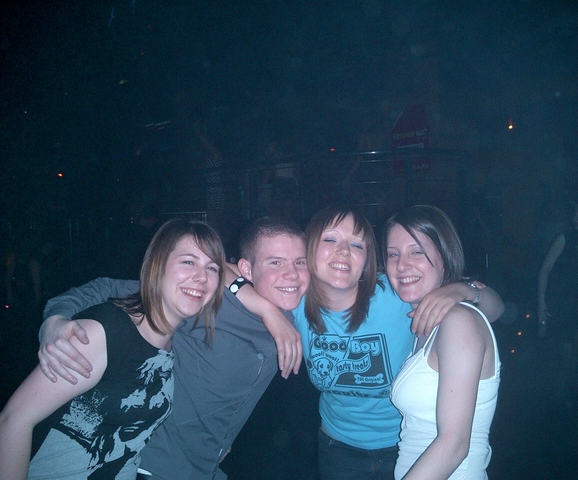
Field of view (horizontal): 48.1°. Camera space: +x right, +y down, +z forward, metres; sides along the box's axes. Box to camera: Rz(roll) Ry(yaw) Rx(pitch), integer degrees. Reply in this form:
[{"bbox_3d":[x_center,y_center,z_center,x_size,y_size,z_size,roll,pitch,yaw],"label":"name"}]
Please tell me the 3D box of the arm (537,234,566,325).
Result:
[{"bbox_3d":[1.755,0.259,4.350,0.140,0.620,0.125,10,2,17],"label":"arm"}]

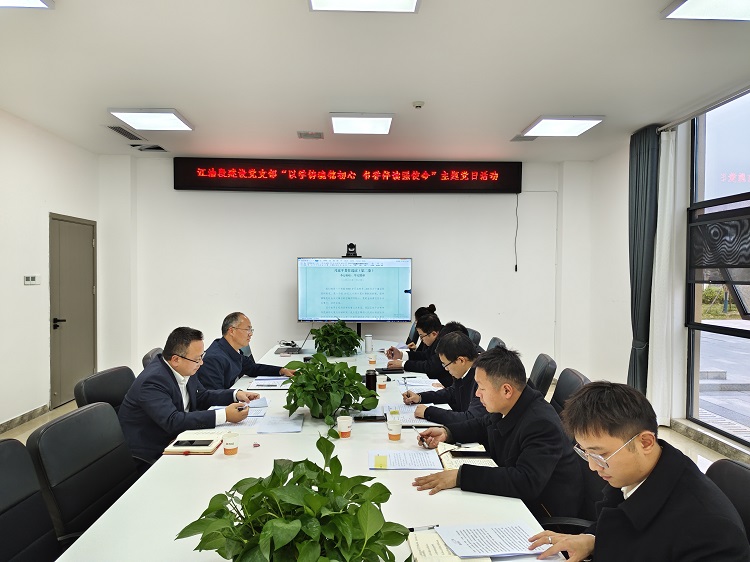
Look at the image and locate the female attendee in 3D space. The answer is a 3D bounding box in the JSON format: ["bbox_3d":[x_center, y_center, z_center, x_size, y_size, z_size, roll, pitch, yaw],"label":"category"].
[{"bbox_3d":[0.518,0.815,5.043,0.560,1.180,0.480,0,1,-3],"label":"female attendee"}]

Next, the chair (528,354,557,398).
[{"bbox_3d":[0.710,0.938,3.041,0.620,1.000,0.600,0,1,1],"label":"chair"}]

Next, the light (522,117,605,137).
[{"bbox_3d":[1.864,-1.548,5.246,0.612,0.040,0.612,0,1,-3],"label":"light"}]

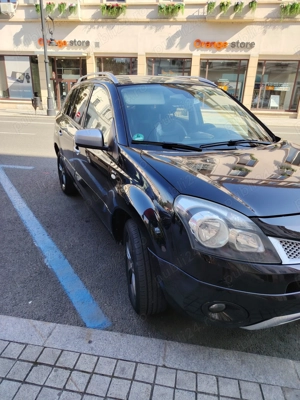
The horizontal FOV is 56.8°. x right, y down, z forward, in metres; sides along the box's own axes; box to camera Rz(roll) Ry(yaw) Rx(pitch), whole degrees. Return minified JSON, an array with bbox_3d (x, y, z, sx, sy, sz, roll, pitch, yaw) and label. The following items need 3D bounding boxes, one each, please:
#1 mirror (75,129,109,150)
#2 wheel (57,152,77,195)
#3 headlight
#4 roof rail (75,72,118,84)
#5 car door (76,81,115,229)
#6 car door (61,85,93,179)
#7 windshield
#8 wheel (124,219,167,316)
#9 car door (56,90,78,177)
[{"bbox_3d":[-0.459,-0.468,2.183,0.267,0.188,0.158,-9,24,-25],"label":"mirror"},{"bbox_3d":[-1.246,-0.421,4.279,0.225,0.700,0.700,-9,24,-25],"label":"wheel"},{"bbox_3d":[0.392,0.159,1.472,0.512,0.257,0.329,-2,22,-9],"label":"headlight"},{"bbox_3d":[-0.679,-1.407,3.229,0.064,0.124,1.693,-9,24,-25],"label":"roof rail"},{"bbox_3d":[-0.474,-0.461,2.621,0.277,1.178,1.188,-9,24,-25],"label":"car door"},{"bbox_3d":[-0.962,-0.834,3.514,0.257,1.148,1.059,-9,24,-25],"label":"car door"},{"bbox_3d":[0.400,-0.781,2.522,1.485,0.139,0.950,-9,55,-25],"label":"windshield"},{"bbox_3d":[-0.047,0.484,2.080,0.225,0.700,0.700,-3,22,-12],"label":"wheel"},{"bbox_3d":[-0.985,-0.851,3.555,0.257,1.148,1.119,-9,24,-25],"label":"car door"}]

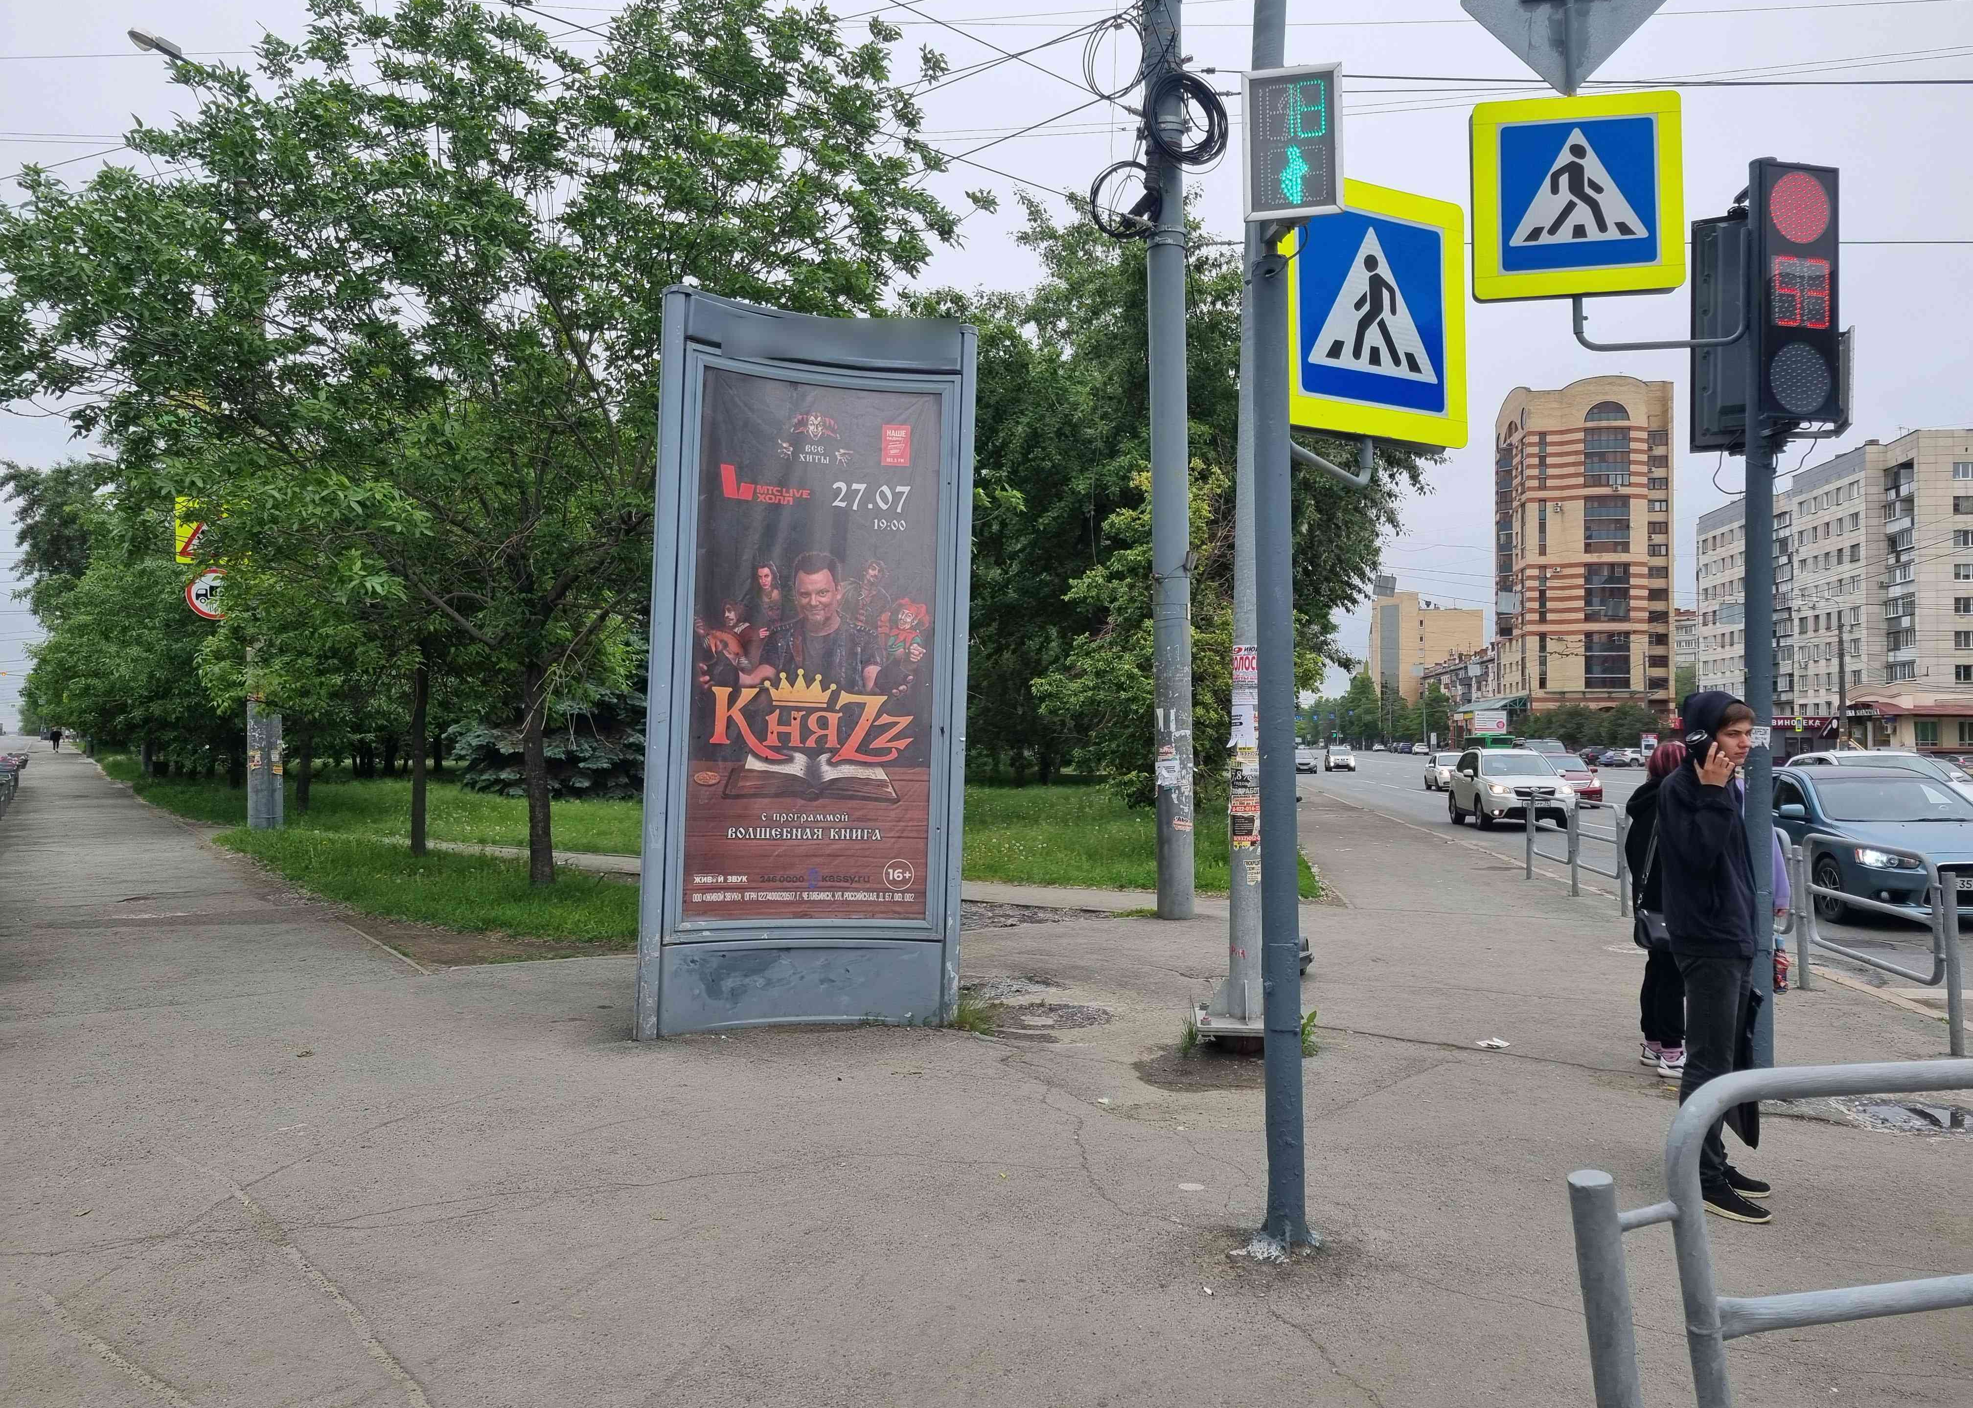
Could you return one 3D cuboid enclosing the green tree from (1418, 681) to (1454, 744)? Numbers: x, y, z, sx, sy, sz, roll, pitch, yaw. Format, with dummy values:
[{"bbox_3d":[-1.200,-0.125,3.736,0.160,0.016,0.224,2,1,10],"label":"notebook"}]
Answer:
[{"bbox_3d":[68.221,1.872,225.000,5.400,10.300,5.400,0,-1,7],"label":"green tree"}]

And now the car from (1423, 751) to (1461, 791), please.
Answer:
[{"bbox_3d":[18.260,2.627,57.600,1.730,1.480,4.400,0,-1,7],"label":"car"}]

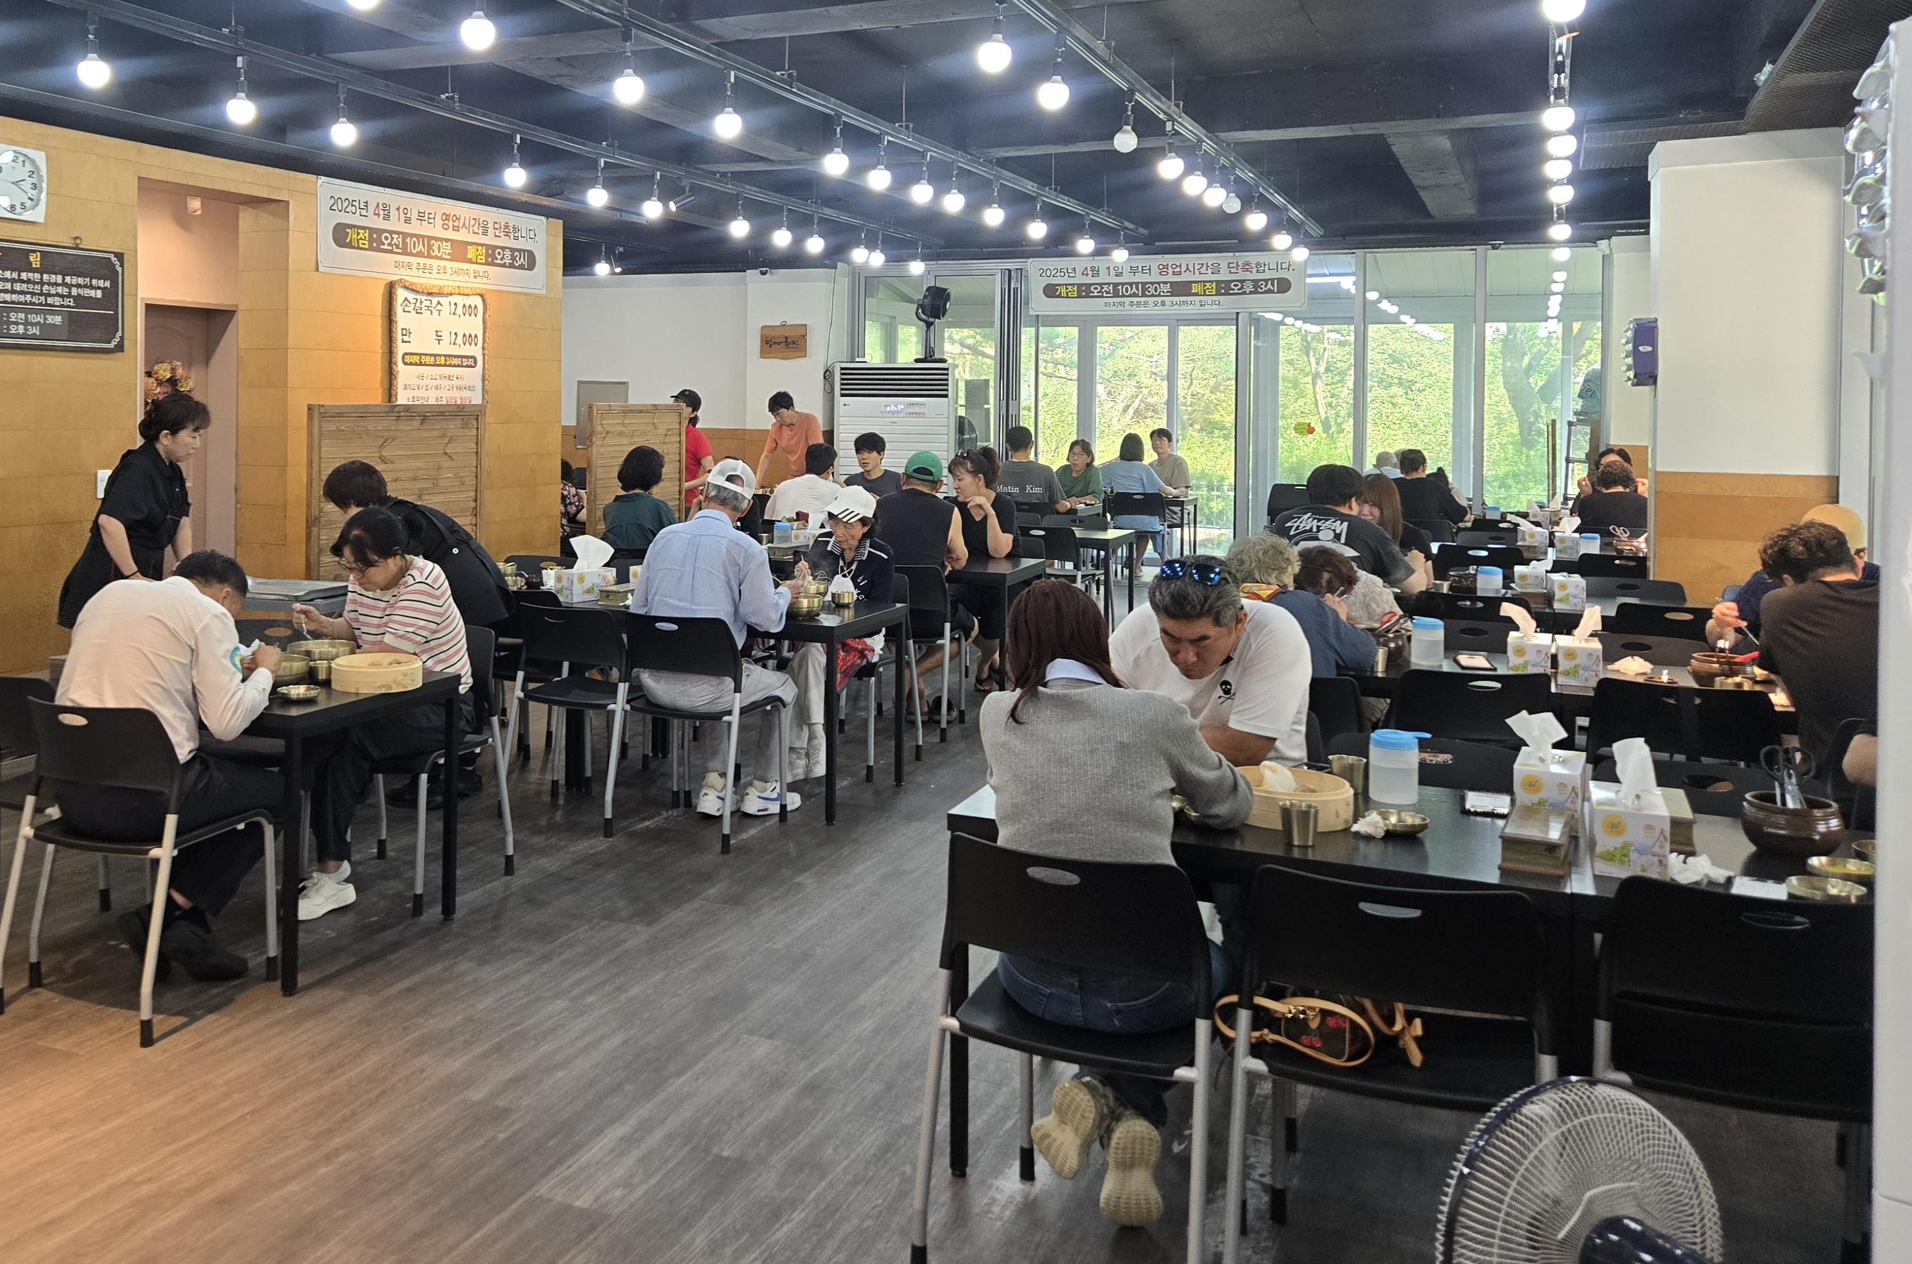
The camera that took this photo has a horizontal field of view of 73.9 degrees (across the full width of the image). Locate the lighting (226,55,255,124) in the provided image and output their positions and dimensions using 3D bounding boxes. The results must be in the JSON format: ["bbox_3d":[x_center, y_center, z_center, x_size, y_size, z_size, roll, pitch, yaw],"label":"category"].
[{"bbox_3d":[-2.716,-2.055,4.820,0.103,0.245,0.103,3,8,22],"label":"lighting"}]

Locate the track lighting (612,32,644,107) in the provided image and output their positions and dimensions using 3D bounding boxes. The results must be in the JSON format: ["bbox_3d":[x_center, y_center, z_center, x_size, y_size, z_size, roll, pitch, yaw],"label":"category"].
[{"bbox_3d":[-1.084,-1.858,4.200,0.100,0.240,0.100,1,9,0],"label":"track lighting"}]

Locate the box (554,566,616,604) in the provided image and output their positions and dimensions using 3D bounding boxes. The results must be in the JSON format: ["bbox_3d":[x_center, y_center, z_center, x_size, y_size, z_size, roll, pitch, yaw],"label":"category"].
[{"bbox_3d":[-1.567,-0.203,5.373,0.138,0.120,0.205,8,11,38],"label":"box"}]

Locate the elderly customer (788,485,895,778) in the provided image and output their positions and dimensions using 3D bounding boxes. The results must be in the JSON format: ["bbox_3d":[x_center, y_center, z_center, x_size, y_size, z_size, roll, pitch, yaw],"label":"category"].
[{"bbox_3d":[-0.490,-0.006,5.440,0.480,1.210,0.630,5,10,26],"label":"elderly customer"}]

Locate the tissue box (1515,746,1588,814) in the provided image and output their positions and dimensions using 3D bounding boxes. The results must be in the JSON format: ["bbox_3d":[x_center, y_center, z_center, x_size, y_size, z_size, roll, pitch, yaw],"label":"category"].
[{"bbox_3d":[1.243,0.333,2.660,0.124,0.123,0.182,3,8,22],"label":"tissue box"}]

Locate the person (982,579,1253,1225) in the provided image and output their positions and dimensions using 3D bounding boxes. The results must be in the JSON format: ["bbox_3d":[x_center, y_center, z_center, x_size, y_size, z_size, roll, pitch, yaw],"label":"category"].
[{"bbox_3d":[0.330,0.520,2.580,0.480,1.240,0.700,3,8,22],"label":"person"}]

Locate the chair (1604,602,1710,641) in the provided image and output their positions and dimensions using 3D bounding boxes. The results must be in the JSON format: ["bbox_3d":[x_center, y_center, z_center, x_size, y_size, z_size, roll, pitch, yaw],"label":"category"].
[{"bbox_3d":[2.985,0.280,5.290,0.500,0.810,0.470,4,8,23],"label":"chair"}]

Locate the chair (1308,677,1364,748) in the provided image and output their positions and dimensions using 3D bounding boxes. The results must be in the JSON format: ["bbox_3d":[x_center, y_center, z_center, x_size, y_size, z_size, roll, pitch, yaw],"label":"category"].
[{"bbox_3d":[1.070,0.490,4.020,0.500,0.810,0.520,3,8,21],"label":"chair"}]

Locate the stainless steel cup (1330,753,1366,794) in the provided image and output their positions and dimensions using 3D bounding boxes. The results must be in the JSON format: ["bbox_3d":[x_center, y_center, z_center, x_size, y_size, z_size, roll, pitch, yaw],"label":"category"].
[{"bbox_3d":[0.823,0.299,2.665,0.073,0.070,0.073,4,9,25],"label":"stainless steel cup"}]

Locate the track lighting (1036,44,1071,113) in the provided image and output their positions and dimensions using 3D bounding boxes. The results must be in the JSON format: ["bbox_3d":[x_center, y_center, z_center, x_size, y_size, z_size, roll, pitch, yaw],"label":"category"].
[{"bbox_3d":[0.340,-1.942,4.450,0.103,0.235,0.103,3,8,22],"label":"track lighting"}]

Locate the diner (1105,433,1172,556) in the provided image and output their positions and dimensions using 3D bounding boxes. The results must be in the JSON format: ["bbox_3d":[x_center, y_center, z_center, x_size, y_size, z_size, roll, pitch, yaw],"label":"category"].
[{"bbox_3d":[1.699,-1.160,11.600,0.500,1.320,0.700,5,10,23],"label":"diner"}]

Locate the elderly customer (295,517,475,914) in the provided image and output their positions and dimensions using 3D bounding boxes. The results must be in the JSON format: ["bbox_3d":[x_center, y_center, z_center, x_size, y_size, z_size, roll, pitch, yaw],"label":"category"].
[{"bbox_3d":[-1.870,0.235,4.120,0.470,1.240,0.700,4,8,23],"label":"elderly customer"}]

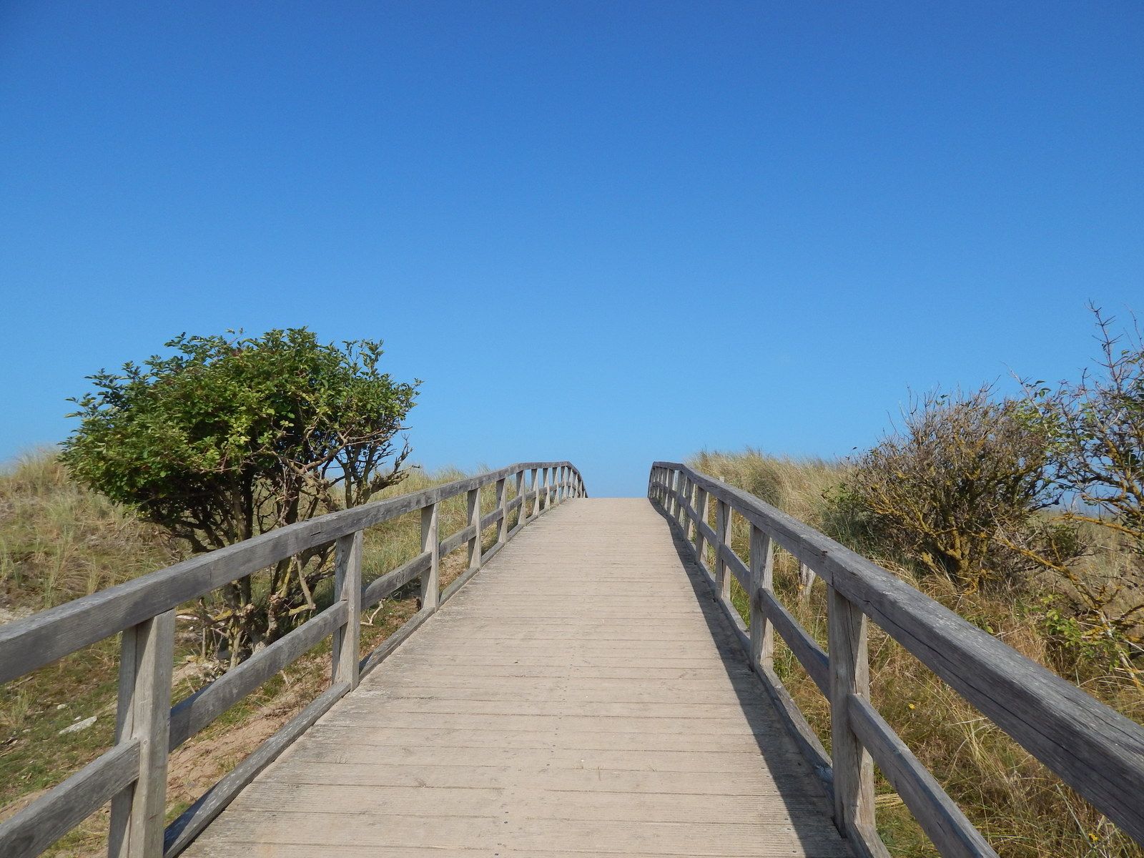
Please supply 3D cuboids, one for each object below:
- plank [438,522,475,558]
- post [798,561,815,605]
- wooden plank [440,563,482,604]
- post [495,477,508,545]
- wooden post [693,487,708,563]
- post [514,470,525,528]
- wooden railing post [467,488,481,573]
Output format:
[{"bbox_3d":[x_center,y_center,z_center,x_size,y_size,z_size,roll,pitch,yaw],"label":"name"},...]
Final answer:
[{"bbox_3d":[-1.165,1.112,7.626,0.072,0.125,2.030,0,-2,4],"label":"plank"},{"bbox_3d":[2.165,1.387,7.000,0.140,0.520,0.130,0,-5,4],"label":"post"},{"bbox_3d":[-1.156,1.560,7.671,0.100,0.065,2.030,0,-1,4],"label":"wooden plank"},{"bbox_3d":[-0.982,1.147,10.732,0.120,0.923,0.112,0,-5,4],"label":"post"},{"bbox_3d":[1.571,1.157,9.129,0.120,0.925,0.112,0,-5,4],"label":"wooden post"},{"bbox_3d":[-0.859,1.175,12.821,0.120,0.929,0.112,0,-5,4],"label":"post"},{"bbox_3d":[-1.101,1.133,8.643,0.120,0.928,0.112,0,-5,4],"label":"wooden railing post"}]

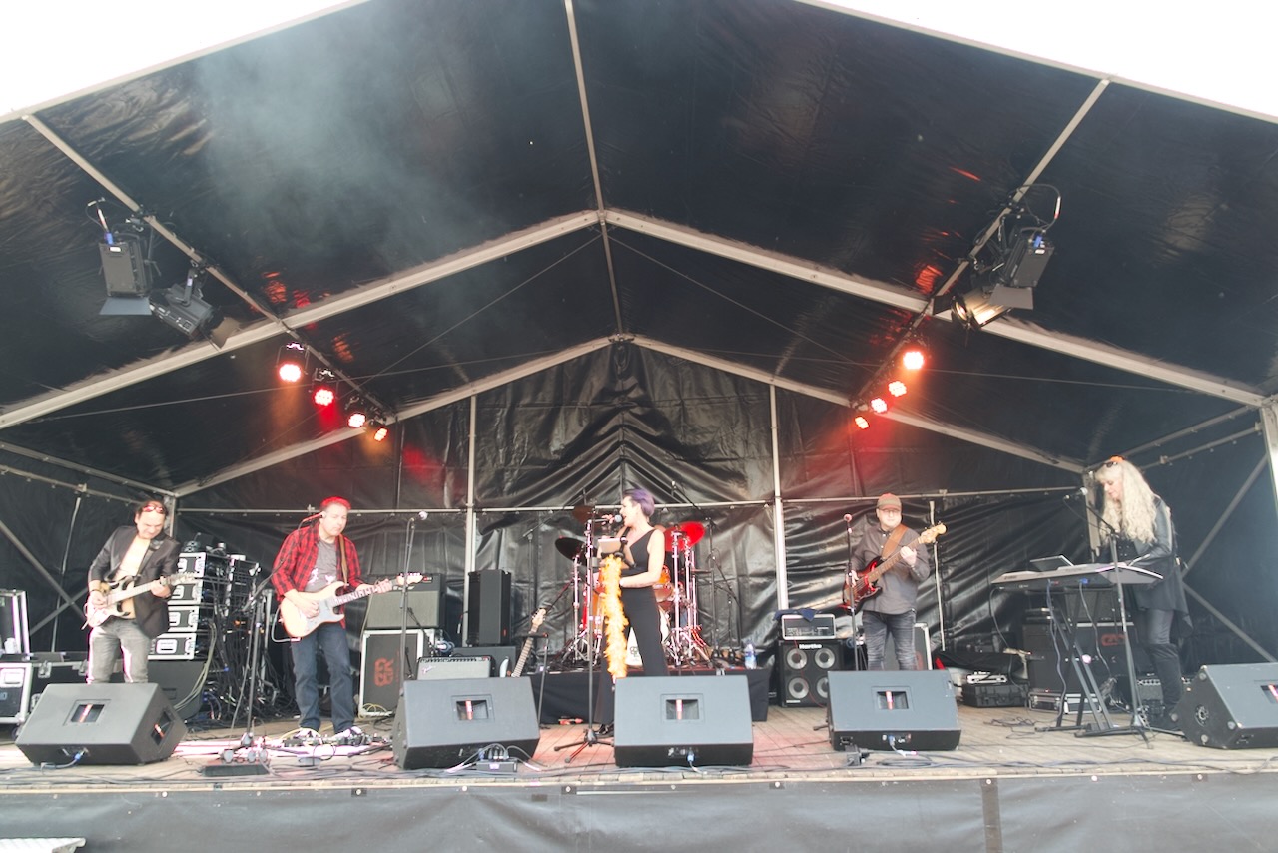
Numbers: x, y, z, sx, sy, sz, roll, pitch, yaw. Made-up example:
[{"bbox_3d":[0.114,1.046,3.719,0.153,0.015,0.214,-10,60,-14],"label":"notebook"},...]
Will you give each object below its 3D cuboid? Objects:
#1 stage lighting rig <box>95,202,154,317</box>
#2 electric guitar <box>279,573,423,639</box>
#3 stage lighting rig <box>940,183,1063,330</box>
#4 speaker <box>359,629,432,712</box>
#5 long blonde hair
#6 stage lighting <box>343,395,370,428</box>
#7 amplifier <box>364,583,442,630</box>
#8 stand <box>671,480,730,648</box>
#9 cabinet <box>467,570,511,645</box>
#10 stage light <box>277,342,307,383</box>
[{"bbox_3d":[-3.064,-0.990,5.074,0.290,0.480,0.340,-7,-43,20],"label":"stage lighting rig"},{"bbox_3d":[-1.945,1.160,5.790,0.990,0.330,0.080,-15,-20,-1],"label":"electric guitar"},{"bbox_3d":[2.277,-1.006,5.380,0.650,0.750,0.650,12,-19,-42],"label":"stage lighting rig"},{"bbox_3d":[-2.230,2.275,7.915,0.550,0.740,0.430,-1,-14,1],"label":"speaker"},{"bbox_3d":[3.383,0.522,5.898,0.340,0.580,0.320,3,-14,-16],"label":"long blonde hair"},{"bbox_3d":[-2.914,-0.160,8.804,0.260,0.310,0.260,8,27,-34],"label":"stage lighting"},{"bbox_3d":[-2.248,1.702,8.255,0.700,0.500,0.280,-1,-14,1],"label":"amplifier"},{"bbox_3d":[0.610,1.353,8.148,0.550,1.750,0.550,-1,-14,1],"label":"stand"},{"bbox_3d":[-1.457,1.769,8.317,0.330,0.720,0.380,-9,-16,29],"label":"cabinet"},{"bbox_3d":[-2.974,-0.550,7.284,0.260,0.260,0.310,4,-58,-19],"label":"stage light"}]

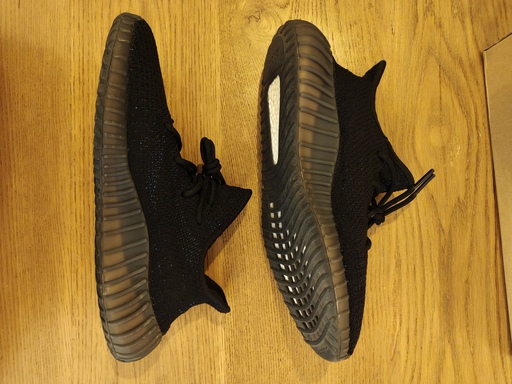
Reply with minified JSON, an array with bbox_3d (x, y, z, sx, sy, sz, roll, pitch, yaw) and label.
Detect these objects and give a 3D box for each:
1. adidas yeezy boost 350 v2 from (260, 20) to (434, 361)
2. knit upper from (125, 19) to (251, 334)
[{"bbox_3d":[0.088,-0.001,0.318,0.136,0.108,0.295,-7,90,-19],"label":"adidas yeezy boost 350 v2"},{"bbox_3d":[-0.057,-0.013,0.321,0.115,0.100,0.277,0,90,-19],"label":"knit upper"}]

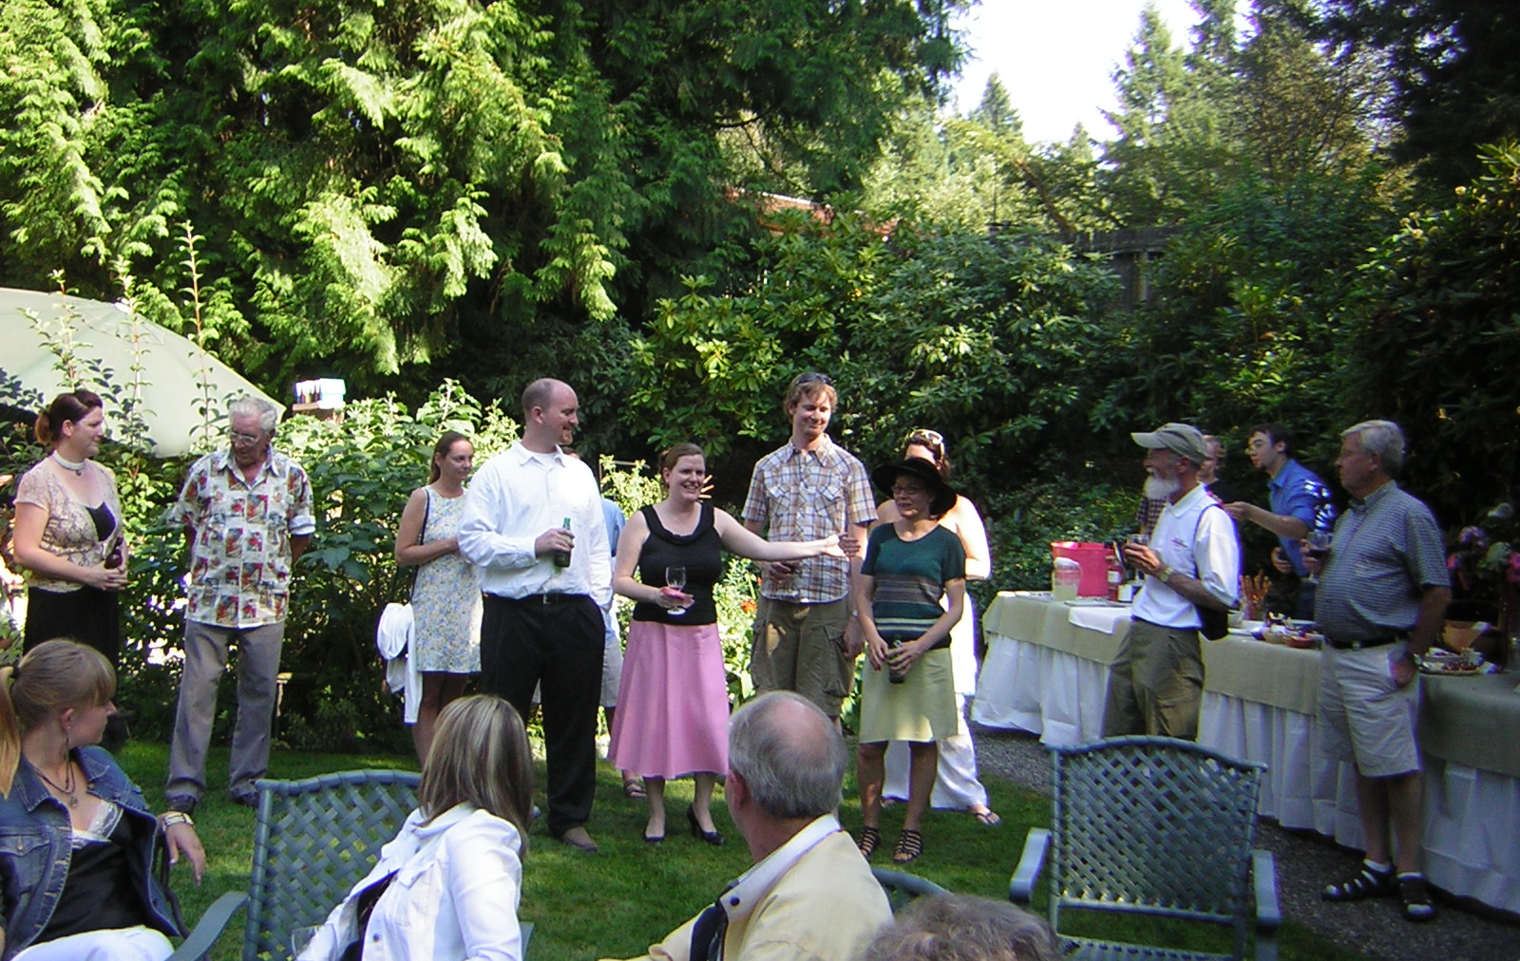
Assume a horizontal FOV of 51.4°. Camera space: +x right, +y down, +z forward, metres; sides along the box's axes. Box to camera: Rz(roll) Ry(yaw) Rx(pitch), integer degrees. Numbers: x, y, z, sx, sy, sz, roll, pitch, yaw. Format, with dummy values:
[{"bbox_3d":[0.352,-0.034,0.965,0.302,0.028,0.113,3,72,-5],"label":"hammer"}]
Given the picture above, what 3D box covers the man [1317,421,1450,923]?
[{"bbox_3d":[2.237,0.663,5.720,0.480,1.750,0.560,1,1,-24],"label":"man"}]

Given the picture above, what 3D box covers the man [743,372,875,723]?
[{"bbox_3d":[0.211,0.522,6.600,0.570,1.900,0.400,2,3,10],"label":"man"}]

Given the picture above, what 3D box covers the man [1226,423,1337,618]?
[{"bbox_3d":[2.550,0.600,7.650,0.620,1.750,0.520,1,1,-22],"label":"man"}]

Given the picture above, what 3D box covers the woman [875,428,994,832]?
[{"bbox_3d":[0.787,0.616,7.100,0.560,1.700,0.420,2,3,12],"label":"woman"}]

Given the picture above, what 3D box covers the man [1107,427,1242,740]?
[{"bbox_3d":[1.684,0.644,6.450,0.500,1.750,0.530,0,3,-31],"label":"man"}]

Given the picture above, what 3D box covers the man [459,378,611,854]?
[{"bbox_3d":[-0.904,0.520,6.420,0.620,1.860,0.450,1,3,-22],"label":"man"}]

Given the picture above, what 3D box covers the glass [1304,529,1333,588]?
[{"bbox_3d":[2.045,0.288,5.790,0.090,0.210,0.090,5,1,0],"label":"glass"}]

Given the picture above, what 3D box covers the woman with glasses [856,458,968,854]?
[{"bbox_3d":[0.594,0.690,6.220,0.450,1.560,0.360,2,1,20],"label":"woman with glasses"}]

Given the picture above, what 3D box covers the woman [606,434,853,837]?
[{"bbox_3d":[-0.147,0.637,6.620,0.950,1.650,0.500,1,3,-14],"label":"woman"}]

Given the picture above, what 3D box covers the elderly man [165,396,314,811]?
[{"bbox_3d":[-2.263,0.519,6.870,0.620,1.750,0.430,1,3,-19],"label":"elderly man"}]

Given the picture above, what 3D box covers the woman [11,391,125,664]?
[{"bbox_3d":[-2.570,0.520,5.850,0.400,1.700,0.480,2,1,24],"label":"woman"}]

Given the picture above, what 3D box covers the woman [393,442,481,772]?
[{"bbox_3d":[-1.457,0.587,7.250,0.460,1.610,0.360,1,1,-33],"label":"woman"}]

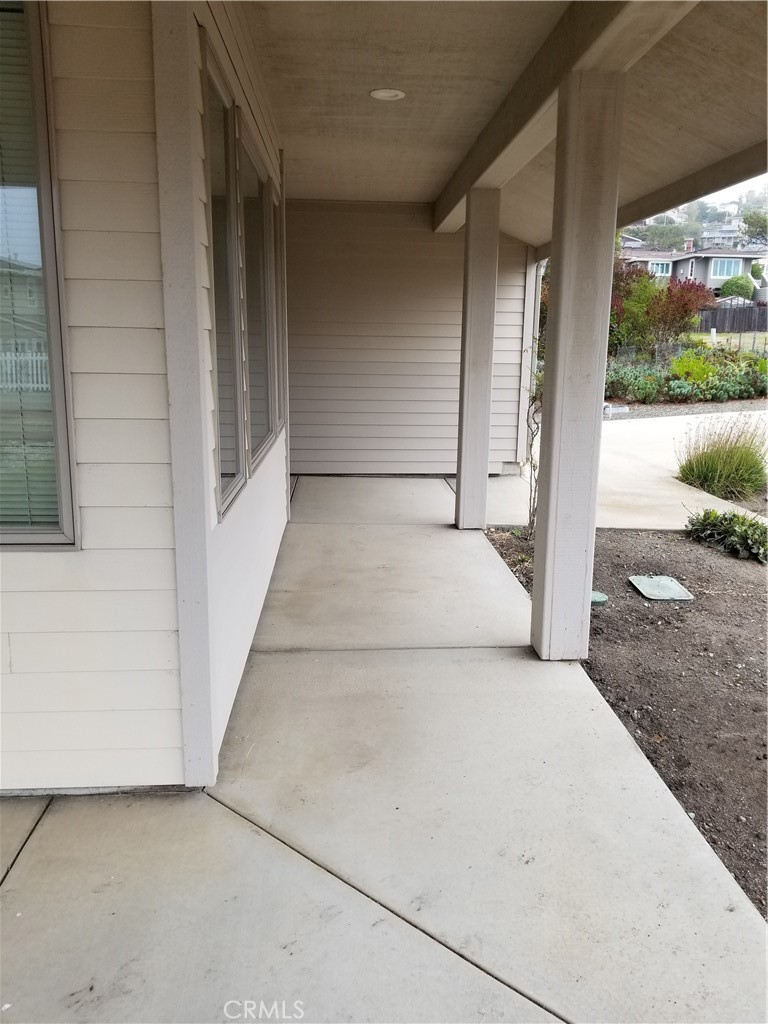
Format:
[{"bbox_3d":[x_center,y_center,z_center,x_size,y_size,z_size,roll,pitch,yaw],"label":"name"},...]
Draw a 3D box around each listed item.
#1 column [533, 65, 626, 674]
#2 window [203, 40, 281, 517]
[{"bbox_3d":[0.815,-0.535,3.293,0.203,2.408,0.200,0,12,-3],"label":"column"},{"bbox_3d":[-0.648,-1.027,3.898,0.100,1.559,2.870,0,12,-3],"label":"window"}]

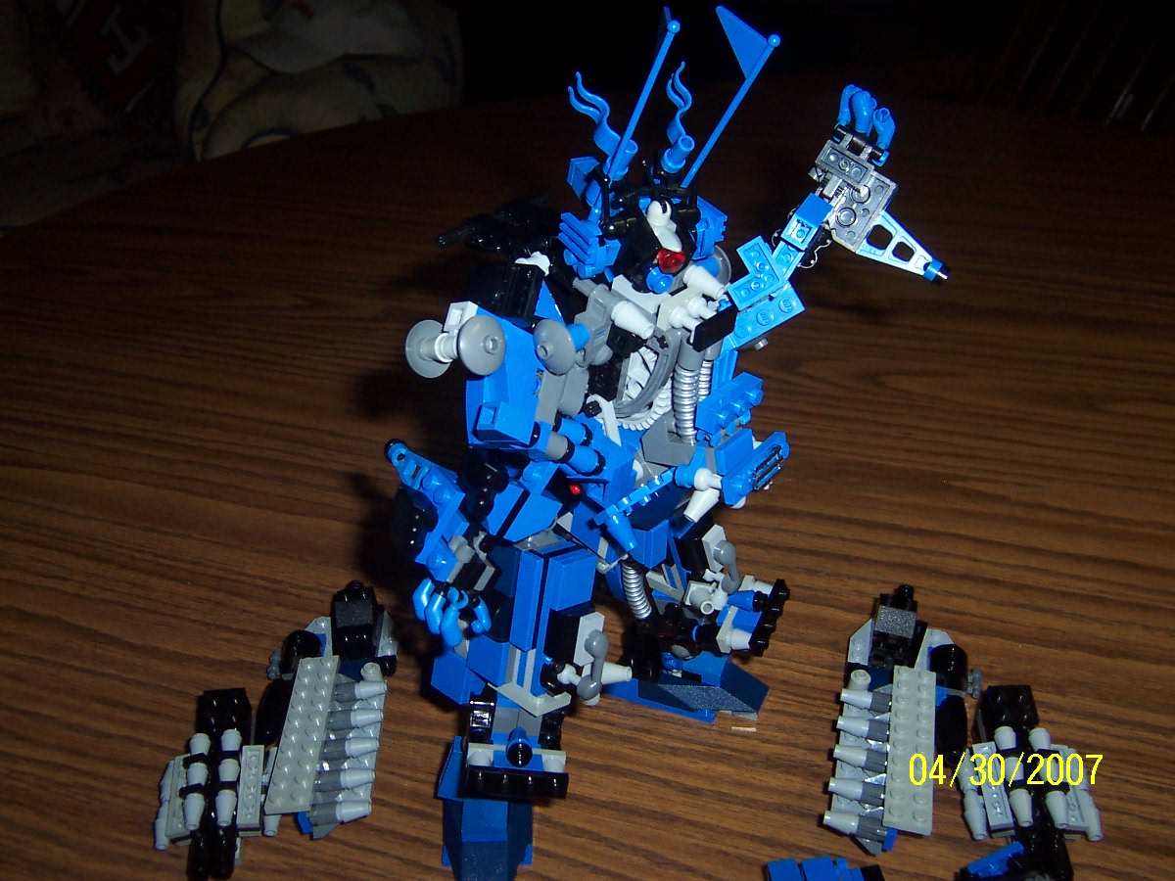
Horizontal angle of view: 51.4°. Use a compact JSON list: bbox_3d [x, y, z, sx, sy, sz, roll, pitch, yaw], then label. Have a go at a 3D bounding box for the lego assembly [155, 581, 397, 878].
[{"bbox_3d":[-0.123,0.109,0.504,0.081,0.027,0.144,-3,34,0],"label":"lego assembly"}]

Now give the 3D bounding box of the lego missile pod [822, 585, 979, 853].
[{"bbox_3d":[0.128,0.105,0.484,0.054,0.025,0.137,8,34,12],"label":"lego missile pod"}]

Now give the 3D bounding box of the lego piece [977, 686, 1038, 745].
[{"bbox_3d":[0.162,0.104,0.468,0.017,0.011,0.017,-2,48,5],"label":"lego piece"}]

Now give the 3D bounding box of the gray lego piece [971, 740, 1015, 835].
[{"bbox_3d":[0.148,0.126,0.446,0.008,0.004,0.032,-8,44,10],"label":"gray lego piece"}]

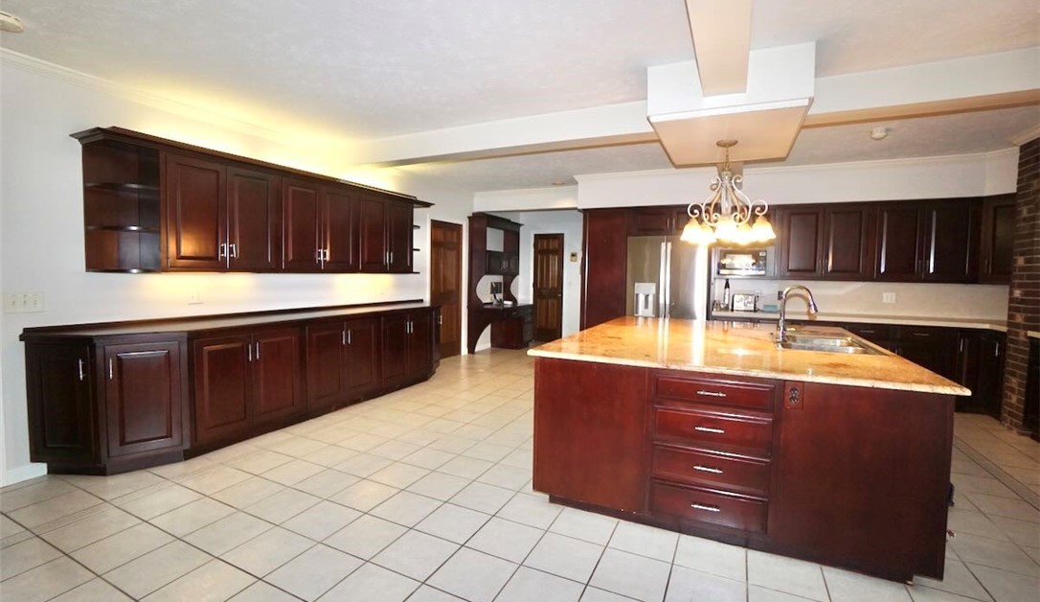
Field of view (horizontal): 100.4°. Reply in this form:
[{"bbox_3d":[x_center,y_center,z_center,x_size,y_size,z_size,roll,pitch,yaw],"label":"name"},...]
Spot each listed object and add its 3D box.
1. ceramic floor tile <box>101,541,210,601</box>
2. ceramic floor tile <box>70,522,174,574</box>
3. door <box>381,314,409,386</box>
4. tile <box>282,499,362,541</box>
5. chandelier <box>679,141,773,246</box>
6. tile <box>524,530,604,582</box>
[{"bbox_3d":[-1.585,1.175,1.907,0.305,0.010,0.305,2,3,25],"label":"ceramic floor tile"},{"bbox_3d":[-1.902,1.183,2.084,0.305,0.010,0.305,2,3,25],"label":"ceramic floor tile"},{"bbox_3d":[-1.412,0.554,4.937,0.022,0.742,0.435,2,3,25],"label":"door"},{"bbox_3d":[-1.047,1.166,2.303,0.305,0.010,0.305,2,3,25],"label":"tile"},{"bbox_3d":[1.559,-0.812,3.250,0.648,0.781,0.648,2,3,25],"label":"chandelier"},{"bbox_3d":[0.213,1.200,2.035,0.305,0.010,0.305,2,3,25],"label":"tile"}]

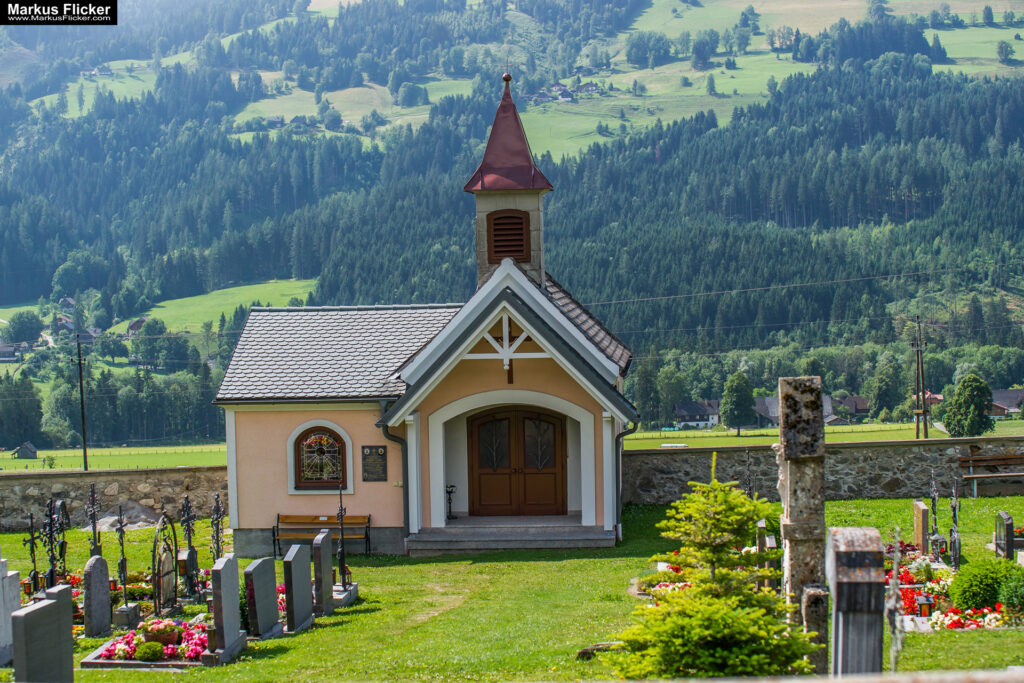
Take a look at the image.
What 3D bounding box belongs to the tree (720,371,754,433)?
[{"bbox_3d":[56.684,15.568,500.000,8.663,16.572,8.663,-1,2,4],"label":"tree"}]

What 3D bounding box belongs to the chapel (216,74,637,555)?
[{"bbox_3d":[-1.371,-0.631,37.947,7.480,8.466,7.000,-1,2,4],"label":"chapel"}]

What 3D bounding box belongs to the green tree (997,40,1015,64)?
[{"bbox_3d":[371.742,-217.697,1500.000,13.559,18.079,13.559,-1,2,4],"label":"green tree"}]

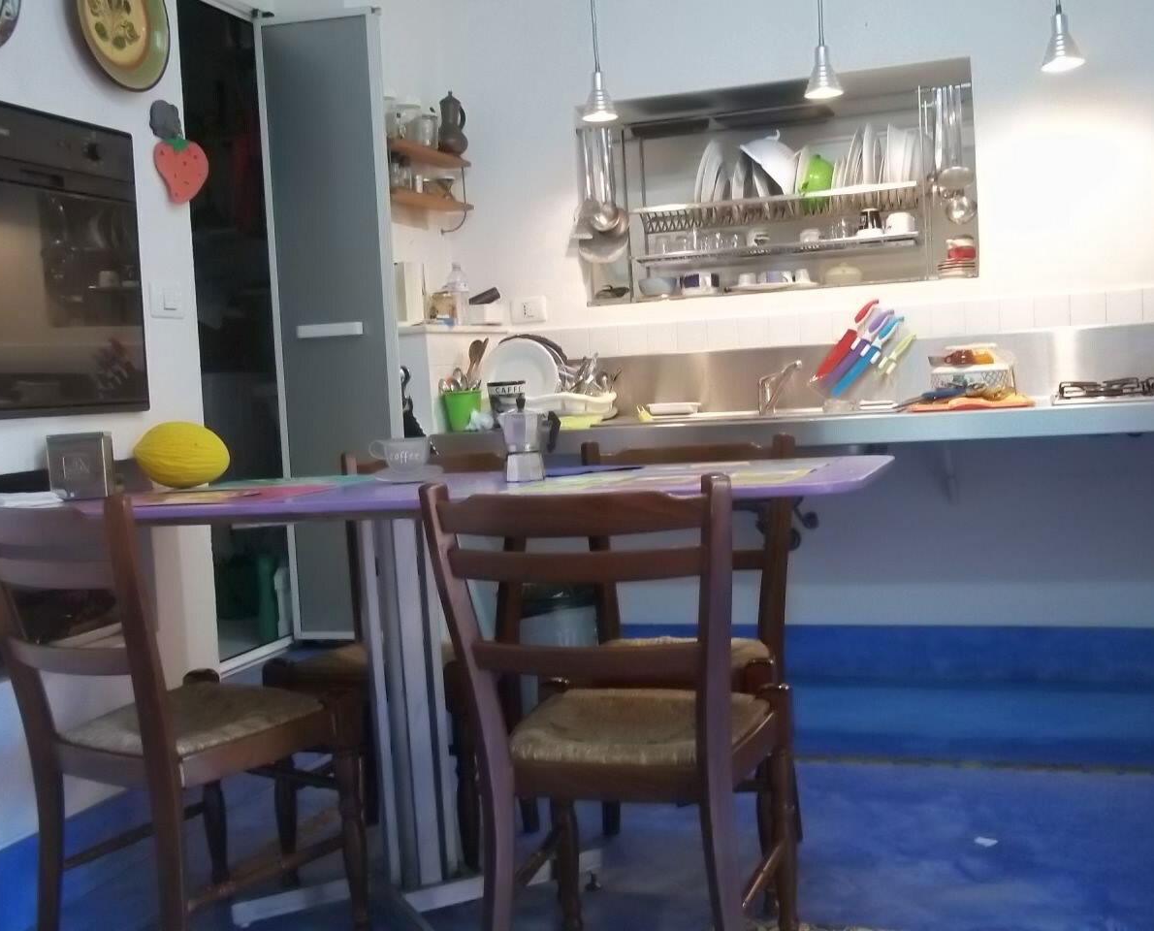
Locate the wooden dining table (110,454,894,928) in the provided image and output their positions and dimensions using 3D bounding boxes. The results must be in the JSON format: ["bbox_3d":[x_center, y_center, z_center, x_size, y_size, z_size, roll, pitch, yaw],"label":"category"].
[{"bbox_3d":[-0.215,0.424,2.389,1.540,0.785,0.630,-2,4,19],"label":"wooden dining table"}]

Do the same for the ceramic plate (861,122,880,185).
[{"bbox_3d":[0.869,-0.887,3.839,0.030,0.245,0.245,-2,4,19],"label":"ceramic plate"}]

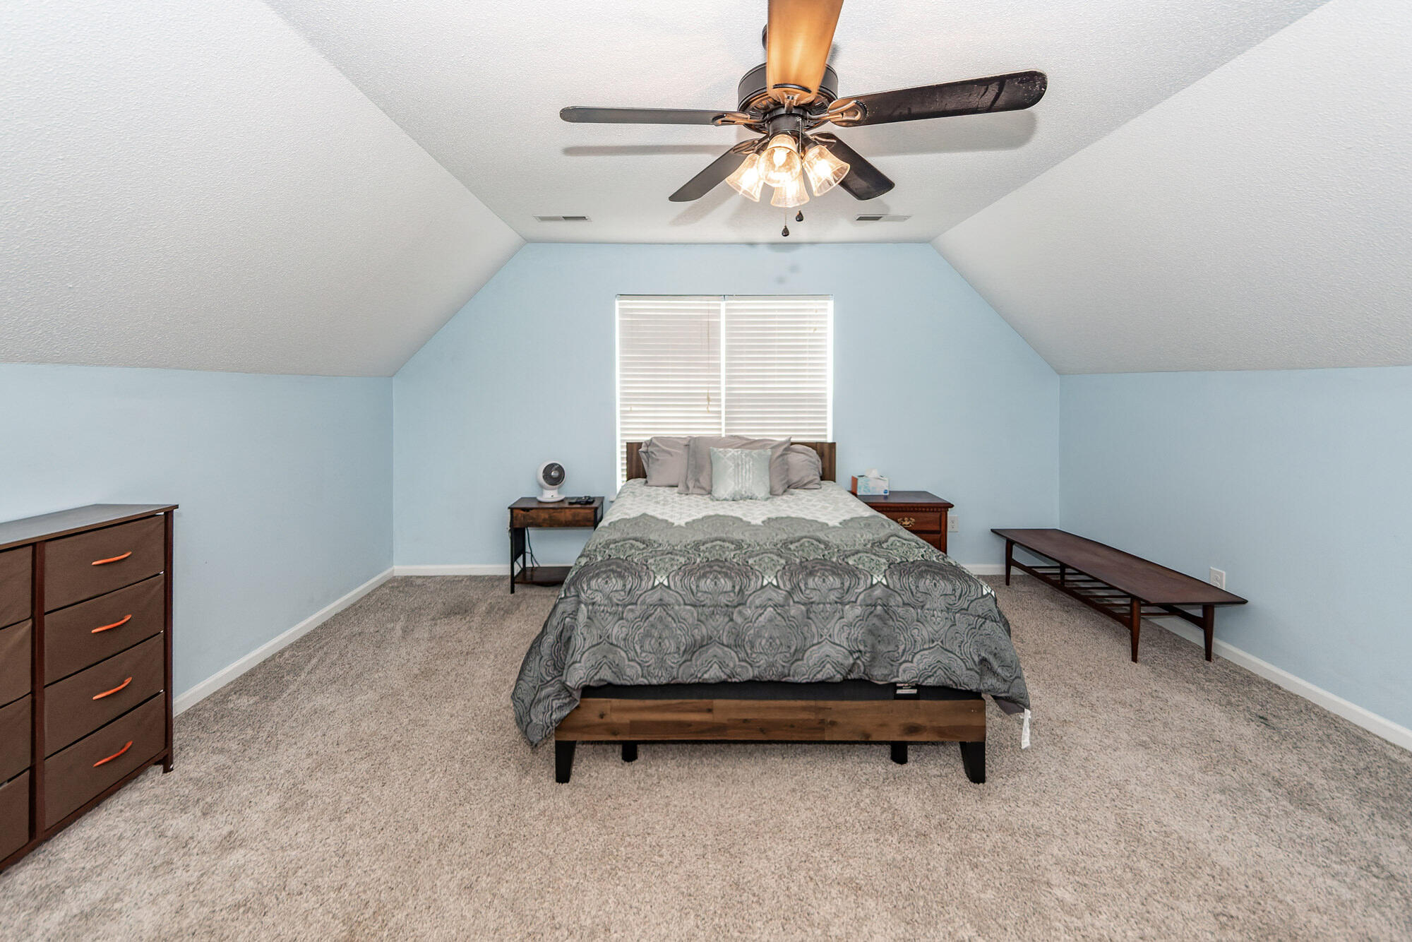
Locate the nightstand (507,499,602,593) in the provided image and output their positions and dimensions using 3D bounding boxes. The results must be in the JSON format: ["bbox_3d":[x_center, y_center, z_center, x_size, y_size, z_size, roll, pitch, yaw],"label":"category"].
[{"bbox_3d":[-1.151,0.562,3.626,0.628,0.618,0.371,0,8,-1],"label":"nightstand"}]

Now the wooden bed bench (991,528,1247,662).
[{"bbox_3d":[2.570,0.768,3.121,0.546,0.381,1.298,0,8,-1],"label":"wooden bed bench"}]

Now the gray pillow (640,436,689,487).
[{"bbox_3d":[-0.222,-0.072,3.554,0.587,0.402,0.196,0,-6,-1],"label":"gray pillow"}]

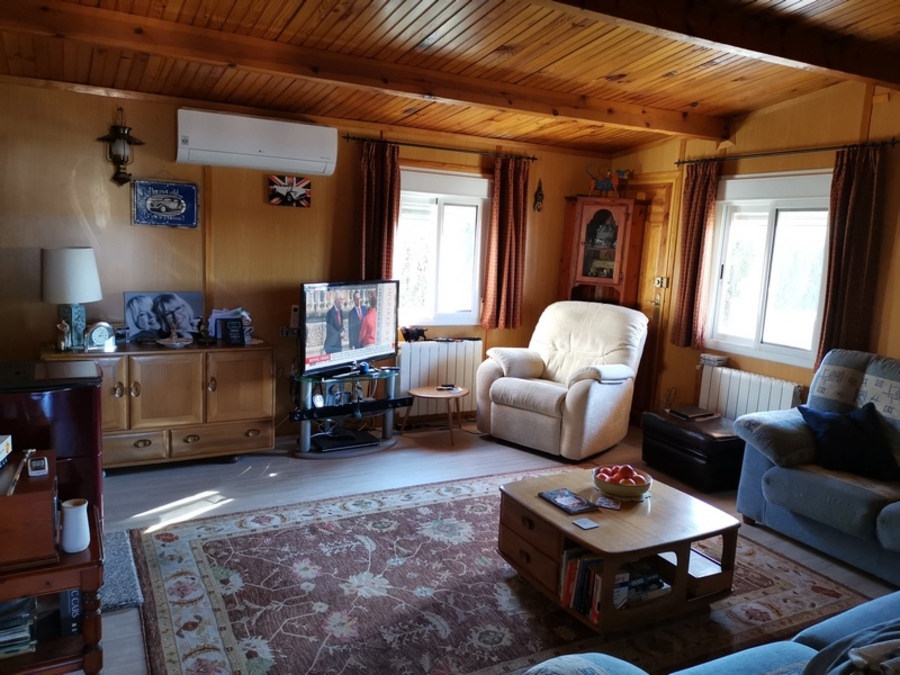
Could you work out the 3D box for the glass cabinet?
[{"bbox_3d":[1.304,-0.266,6.126,0.690,1.850,0.450,4,8,14],"label":"glass cabinet"}]

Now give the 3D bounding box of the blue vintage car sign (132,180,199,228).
[{"bbox_3d":[-1.767,-0.827,4.375,0.378,0.275,0.020,-2,9,-30],"label":"blue vintage car sign"}]

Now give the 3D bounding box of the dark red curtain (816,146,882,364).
[{"bbox_3d":[2.456,-0.448,4.302,0.110,1.385,0.330,-2,9,-31],"label":"dark red curtain"}]

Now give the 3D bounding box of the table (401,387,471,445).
[{"bbox_3d":[-0.104,0.562,5.167,0.475,0.355,0.465,2,8,-1],"label":"table"}]

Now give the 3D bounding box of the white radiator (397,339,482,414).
[{"bbox_3d":[-0.087,0.320,5.573,0.717,0.580,0.090,-2,9,-28],"label":"white radiator"}]

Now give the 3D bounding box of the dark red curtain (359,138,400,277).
[{"bbox_3d":[-0.511,-0.699,5.031,0.300,1.370,0.110,-2,9,-31],"label":"dark red curtain"}]

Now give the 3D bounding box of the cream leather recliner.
[{"bbox_3d":[0.859,0.279,5.371,0.930,1.020,0.930,10,11,41],"label":"cream leather recliner"}]

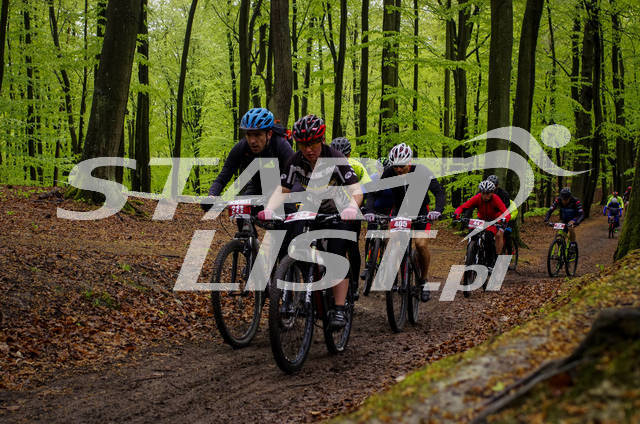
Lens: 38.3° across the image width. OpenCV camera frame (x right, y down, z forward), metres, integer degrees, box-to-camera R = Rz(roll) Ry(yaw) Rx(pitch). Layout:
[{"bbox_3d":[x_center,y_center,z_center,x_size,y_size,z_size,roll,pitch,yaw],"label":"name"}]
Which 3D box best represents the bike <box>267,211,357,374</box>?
[{"bbox_3d":[-0.020,0.495,6.120,0.680,1.020,1.800,0,-1,16],"label":"bike"}]

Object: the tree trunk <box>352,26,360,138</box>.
[{"bbox_3d":[1.510,-5.334,38.000,0.250,4.614,0.250,-1,3,0],"label":"tree trunk"}]

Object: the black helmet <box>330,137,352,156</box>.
[{"bbox_3d":[0.231,-0.693,9.800,0.205,0.175,0.275,2,11,30],"label":"black helmet"}]

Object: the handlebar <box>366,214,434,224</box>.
[{"bbox_3d":[0.755,0.070,8.400,0.680,0.090,0.170,0,-1,13],"label":"handlebar"}]

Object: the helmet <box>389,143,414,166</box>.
[{"bbox_3d":[0.750,-0.535,8.600,0.215,0.175,0.285,0,21,7],"label":"helmet"}]

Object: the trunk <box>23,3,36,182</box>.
[{"bbox_3d":[-9.438,-3.886,30.000,0.240,5.858,0.240,-2,3,0],"label":"trunk"}]

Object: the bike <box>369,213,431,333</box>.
[{"bbox_3d":[0.790,0.560,8.500,0.680,1.030,1.800,0,-1,13],"label":"bike"}]

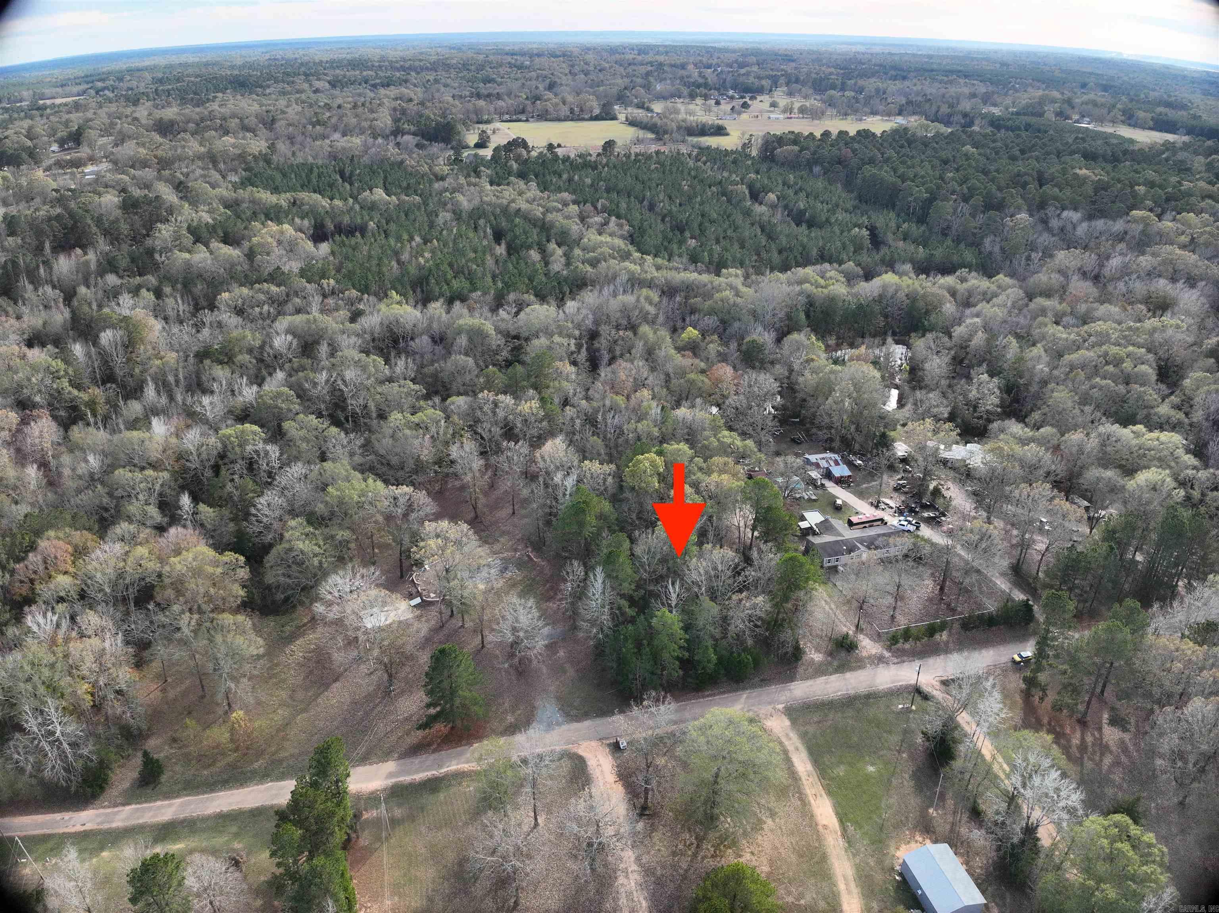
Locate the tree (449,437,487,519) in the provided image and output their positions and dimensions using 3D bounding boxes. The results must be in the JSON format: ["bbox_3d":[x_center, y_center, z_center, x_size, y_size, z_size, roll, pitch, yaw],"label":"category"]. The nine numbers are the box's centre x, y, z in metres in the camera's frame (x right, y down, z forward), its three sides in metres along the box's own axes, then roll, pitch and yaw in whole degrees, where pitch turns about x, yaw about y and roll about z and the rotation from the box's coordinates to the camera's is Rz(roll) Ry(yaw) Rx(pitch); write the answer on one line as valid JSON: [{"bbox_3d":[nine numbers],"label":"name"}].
[{"bbox_3d":[-36.916,6.357,221.911,9.662,22.500,9.662,0,27,0],"label":"tree"}]

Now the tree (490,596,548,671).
[{"bbox_3d":[-18.556,35.832,170.380,11.300,16.500,11.300,0,27,0],"label":"tree"}]

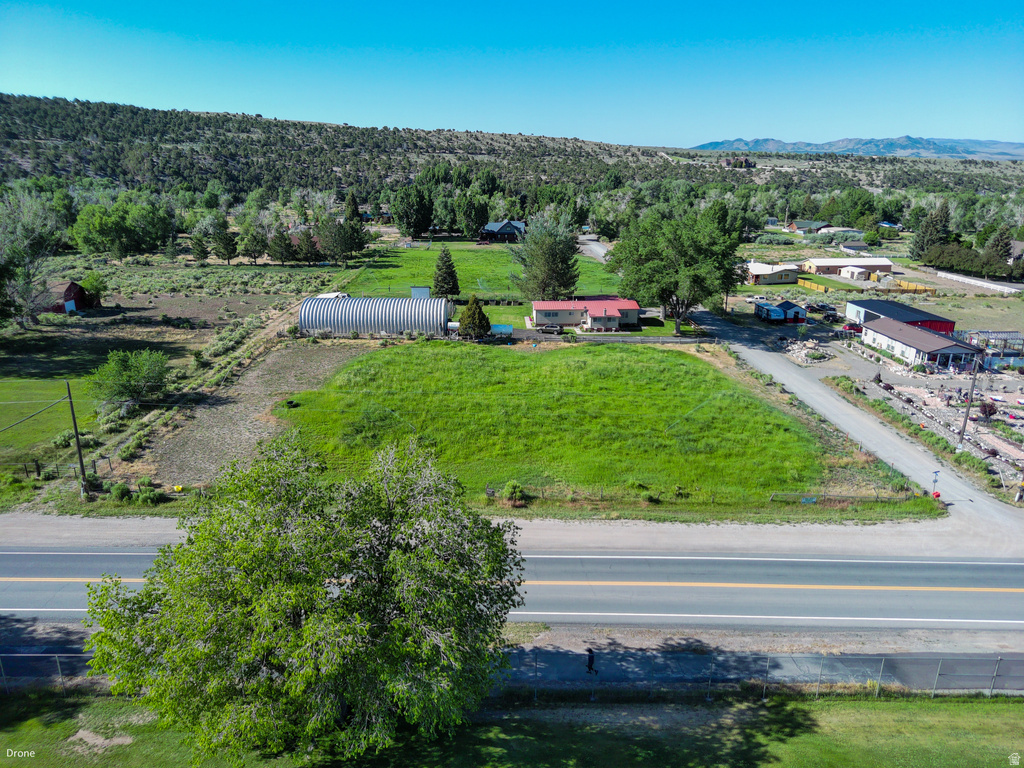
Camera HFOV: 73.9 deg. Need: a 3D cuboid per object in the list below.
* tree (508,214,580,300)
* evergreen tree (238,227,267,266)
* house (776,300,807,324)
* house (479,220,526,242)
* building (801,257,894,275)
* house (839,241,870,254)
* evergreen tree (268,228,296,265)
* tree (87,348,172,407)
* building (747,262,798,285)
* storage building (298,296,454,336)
[{"bbox_3d":[6.862,-25.382,140.070,14.000,18.000,13.000,0,17,0],"label":"tree"},{"bbox_3d":[-75.510,-39.810,196.380,7.910,10.820,7.910,0,18,0],"label":"evergreen tree"},{"bbox_3d":[53.920,-13.850,131.260,4.050,3.390,4.850,0,18,-1],"label":"house"},{"bbox_3d":[-3.014,-57.499,257.927,17.600,8.000,12.000,-1,17,-4],"label":"house"},{"bbox_3d":[95.320,-33.690,193.230,23.300,3.800,7.200,-2,18,-7],"label":"building"},{"bbox_3d":[121.234,-49.398,241.232,9.800,3.900,7.200,4,17,11],"label":"house"},{"bbox_3d":[-66.780,-39.520,196.480,7.910,10.330,7.910,0,18,0],"label":"evergreen tree"},{"bbox_3d":[-46.057,-1.092,81.708,9.600,6.400,8.800,-9,19,-28],"label":"tree"},{"bbox_3d":[64.947,-28.029,172.227,12.000,4.300,11.000,1,17,2],"label":"building"},{"bbox_3d":[-23.316,-12.662,120.430,25.000,5.400,12.000,1,17,1],"label":"storage building"}]

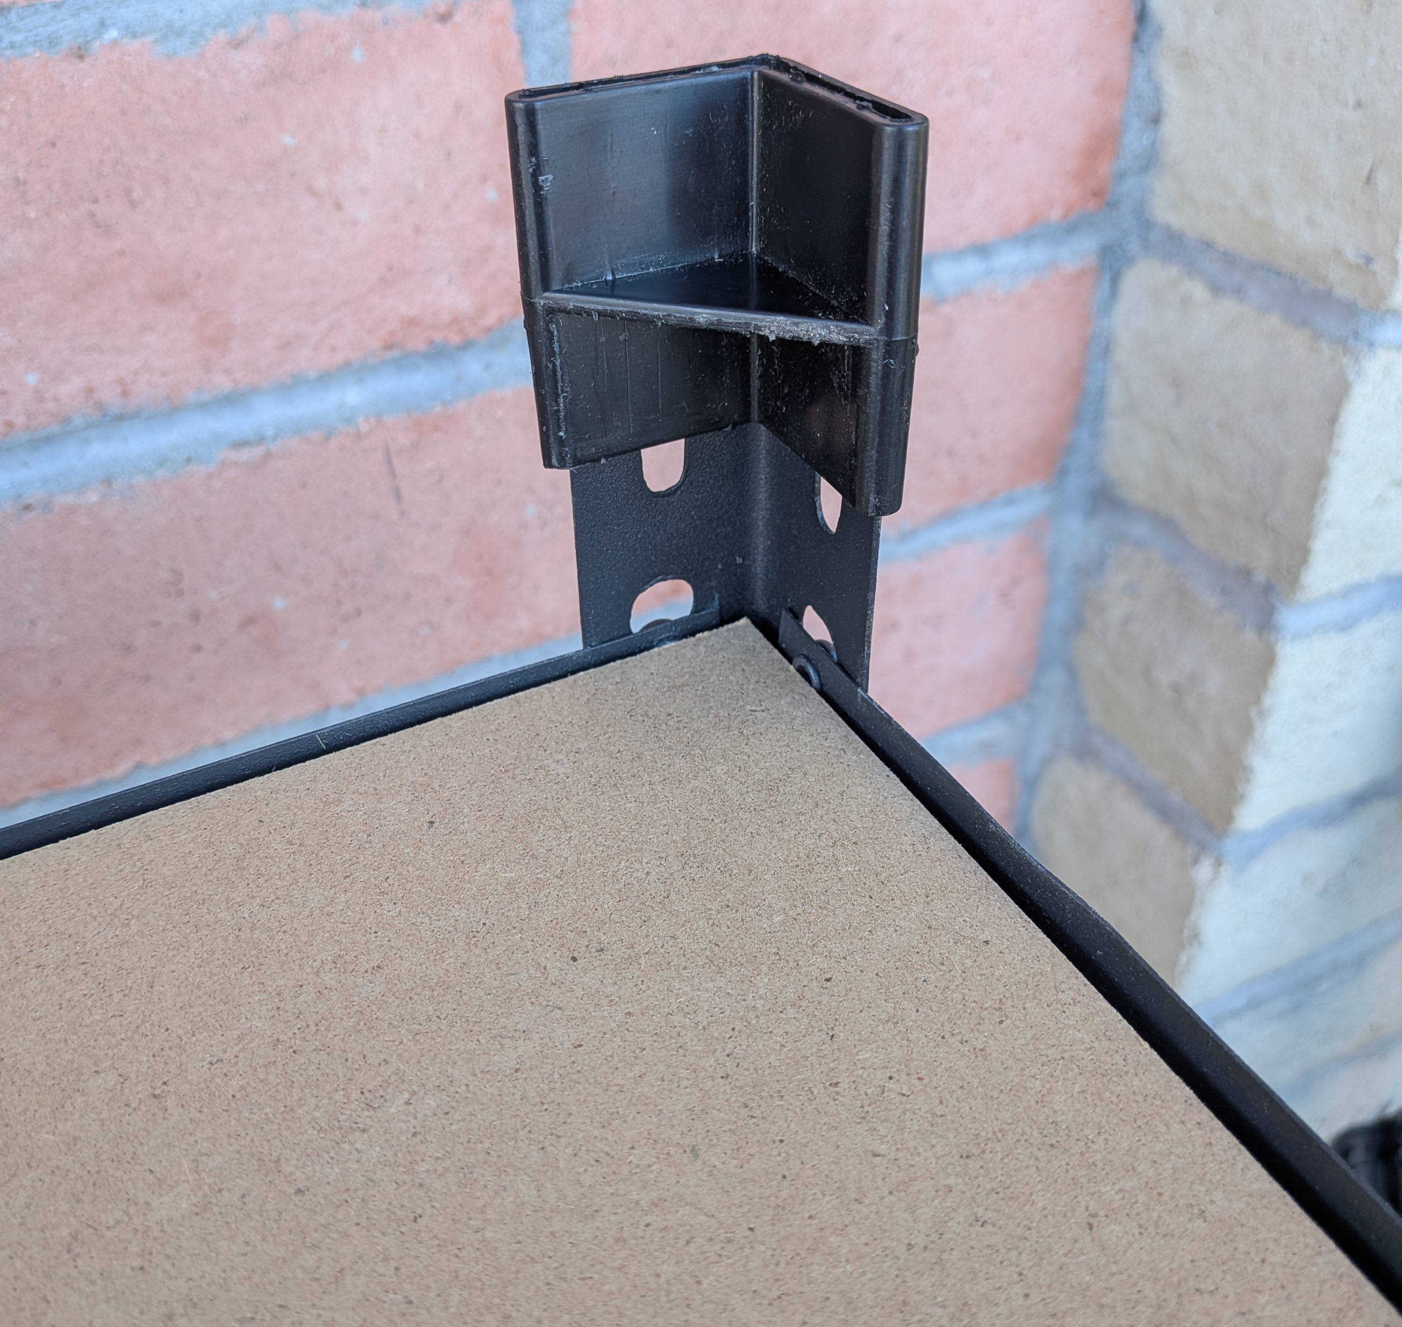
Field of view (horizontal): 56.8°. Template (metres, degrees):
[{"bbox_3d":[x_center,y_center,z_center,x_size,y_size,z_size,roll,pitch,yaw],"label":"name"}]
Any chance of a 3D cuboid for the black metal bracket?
[{"bbox_3d":[0.002,-0.031,0.172,0.036,0.082,0.036,-18,40,-20],"label":"black metal bracket"}]

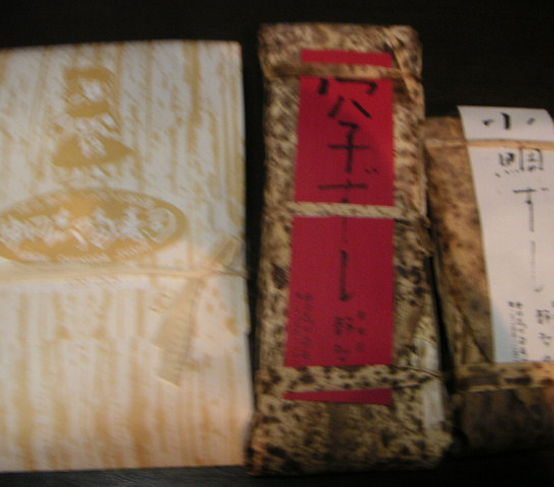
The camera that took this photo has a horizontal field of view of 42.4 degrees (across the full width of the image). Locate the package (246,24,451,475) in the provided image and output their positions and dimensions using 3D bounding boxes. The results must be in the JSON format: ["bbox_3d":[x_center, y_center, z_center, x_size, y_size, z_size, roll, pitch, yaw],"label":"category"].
[{"bbox_3d":[0.031,-0.002,0.352,0.084,0.042,0.222,1,70,0],"label":"package"}]

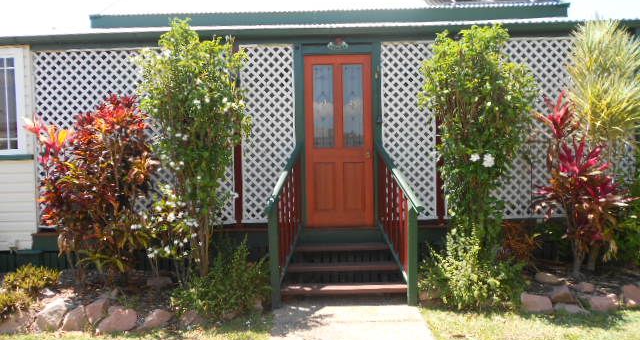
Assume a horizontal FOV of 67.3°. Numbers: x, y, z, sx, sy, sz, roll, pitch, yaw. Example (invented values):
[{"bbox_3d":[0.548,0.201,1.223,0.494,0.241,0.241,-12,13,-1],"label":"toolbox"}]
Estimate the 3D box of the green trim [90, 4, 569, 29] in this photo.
[{"bbox_3d":[0.131,-2.401,7.533,7.460,0.200,0.140,-1,2,1],"label":"green trim"}]

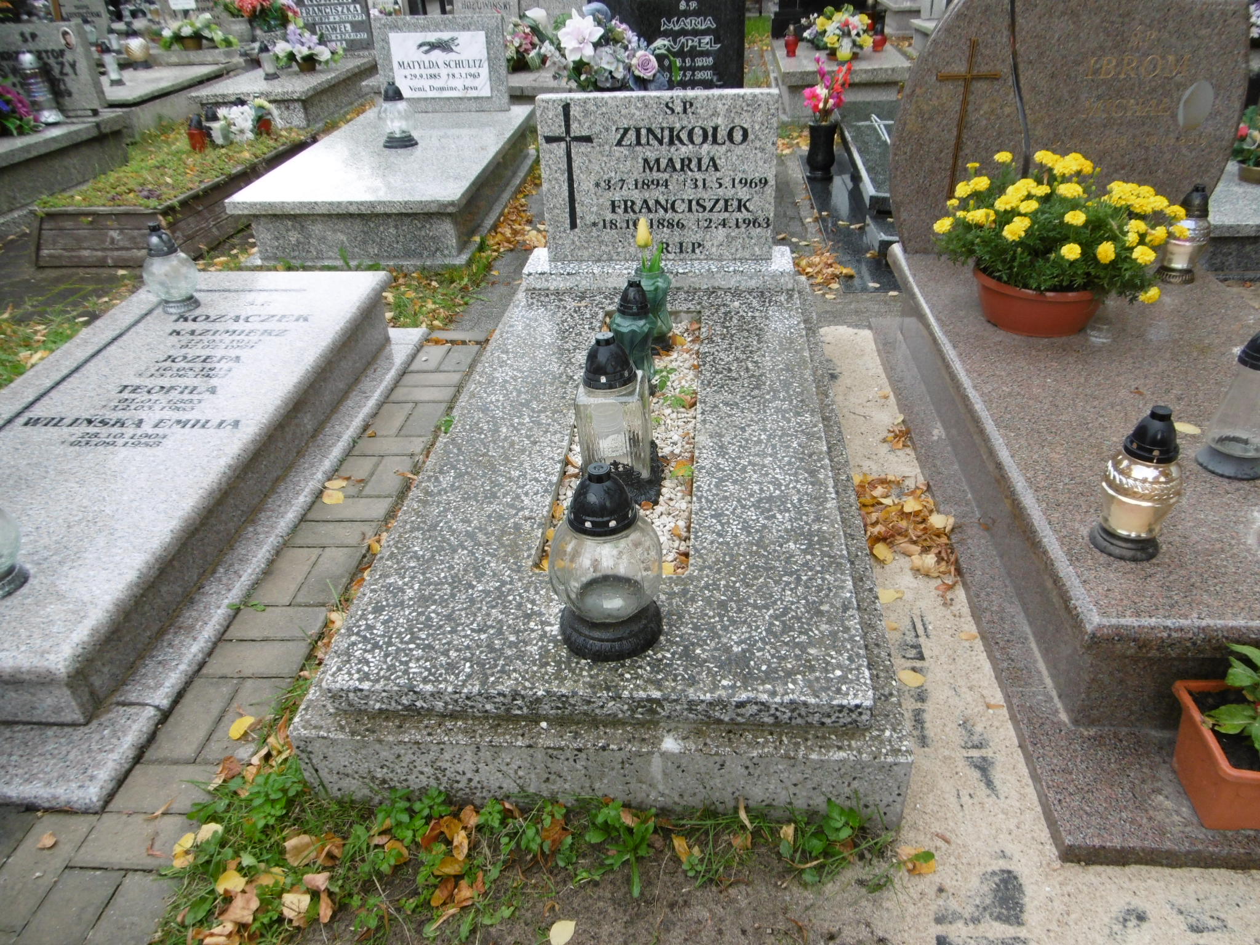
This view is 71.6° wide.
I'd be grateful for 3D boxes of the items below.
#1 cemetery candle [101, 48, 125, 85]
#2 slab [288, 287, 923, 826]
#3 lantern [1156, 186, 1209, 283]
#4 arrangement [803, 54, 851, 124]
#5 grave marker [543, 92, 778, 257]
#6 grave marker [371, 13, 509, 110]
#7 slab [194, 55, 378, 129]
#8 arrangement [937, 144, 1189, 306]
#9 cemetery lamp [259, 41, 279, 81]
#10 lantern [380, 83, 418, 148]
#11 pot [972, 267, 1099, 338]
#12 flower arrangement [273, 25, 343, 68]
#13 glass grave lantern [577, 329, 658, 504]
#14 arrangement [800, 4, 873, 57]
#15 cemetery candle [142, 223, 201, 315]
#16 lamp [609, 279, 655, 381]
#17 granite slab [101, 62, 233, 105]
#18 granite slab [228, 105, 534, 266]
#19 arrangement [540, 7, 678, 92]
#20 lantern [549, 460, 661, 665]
[{"bbox_3d":[-3.780,-2.973,6.365,0.105,0.260,0.105,1,33,5],"label":"cemetery candle"},{"bbox_3d":[0.031,-0.078,2.154,0.937,0.220,1.960,1,33,5],"label":"slab"},{"bbox_3d":[1.419,-0.609,2.226,0.114,0.237,0.114,0,33,6],"label":"lantern"},{"bbox_3d":[0.923,-1.798,4.124,0.220,0.310,0.180,0,33,6],"label":"arrangement"},{"bbox_3d":[0.084,-0.896,2.666,0.705,0.480,0.085,1,31,5],"label":"grave marker"},{"bbox_3d":[-1.034,-2.265,4.855,0.740,0.480,0.090,3,28,10],"label":"grave marker"},{"bbox_3d":[-2.532,-2.879,6.632,0.820,0.240,1.620,1,33,5],"label":"slab"},{"bbox_3d":[0.970,-0.559,1.997,0.510,0.310,0.420,0,33,6],"label":"arrangement"},{"bbox_3d":[-2.567,-2.921,6.191,0.105,0.243,0.105,0,33,6],"label":"cemetery lamp"},{"bbox_3d":[-1.136,-1.753,4.274,0.180,0.281,0.180,1,33,5],"label":"lantern"},{"bbox_3d":[0.978,-0.426,2.082,0.305,0.126,0.305,0,33,6],"label":"pot"},{"bbox_3d":[-2.474,-3.269,6.733,0.520,0.309,0.360,1,33,5],"label":"flower arrangement"},{"bbox_3d":[-0.024,-0.126,1.772,0.155,0.330,0.155,1,33,5],"label":"glass grave lantern"},{"bbox_3d":[1.402,-2.975,5.896,0.480,0.315,0.360,1,33,5],"label":"arrangement"},{"bbox_3d":[-1.343,-0.608,2.554,0.172,0.245,0.172,1,33,5],"label":"cemetery candle"},{"bbox_3d":[0.018,-0.330,2.085,0.108,0.280,0.108,0,33,6],"label":"lamp"},{"bbox_3d":[-3.682,-2.869,6.484,0.880,0.055,1.700,-1,33,4],"label":"granite slab"},{"bbox_3d":[-1.072,-1.467,4.309,0.965,0.285,1.980,1,33,7],"label":"granite slab"},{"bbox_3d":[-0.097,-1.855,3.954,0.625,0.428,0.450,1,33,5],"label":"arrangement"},{"bbox_3d":[-0.037,0.121,1.336,0.171,0.297,0.171,0,33,6],"label":"lantern"}]

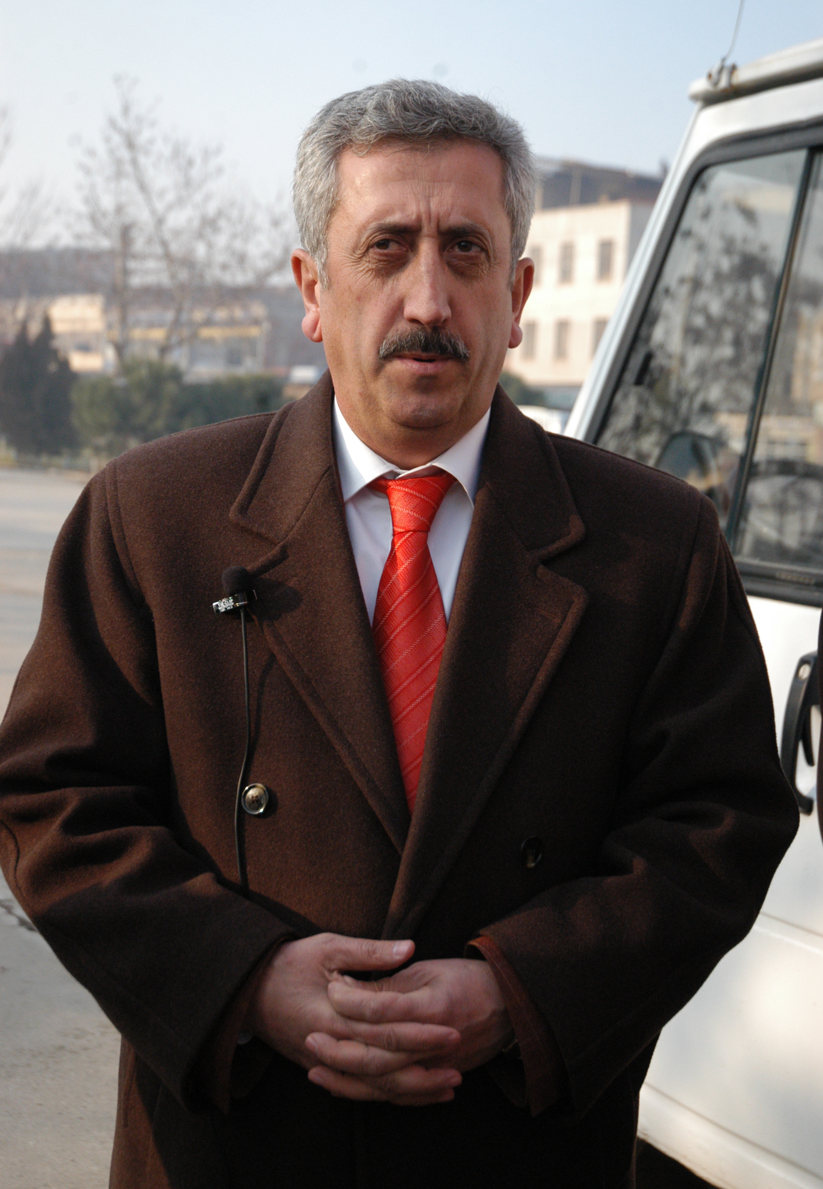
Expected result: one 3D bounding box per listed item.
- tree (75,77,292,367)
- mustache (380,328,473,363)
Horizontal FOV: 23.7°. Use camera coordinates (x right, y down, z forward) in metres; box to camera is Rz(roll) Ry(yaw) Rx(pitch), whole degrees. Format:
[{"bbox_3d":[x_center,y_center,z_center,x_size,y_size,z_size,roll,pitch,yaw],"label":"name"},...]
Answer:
[{"bbox_3d":[-5.803,-8.630,50.000,5.600,9.100,5.400,3,6,0],"label":"tree"},{"bbox_3d":[0.010,-0.184,1.448,0.066,0.027,0.029,3,6,-4],"label":"mustache"}]

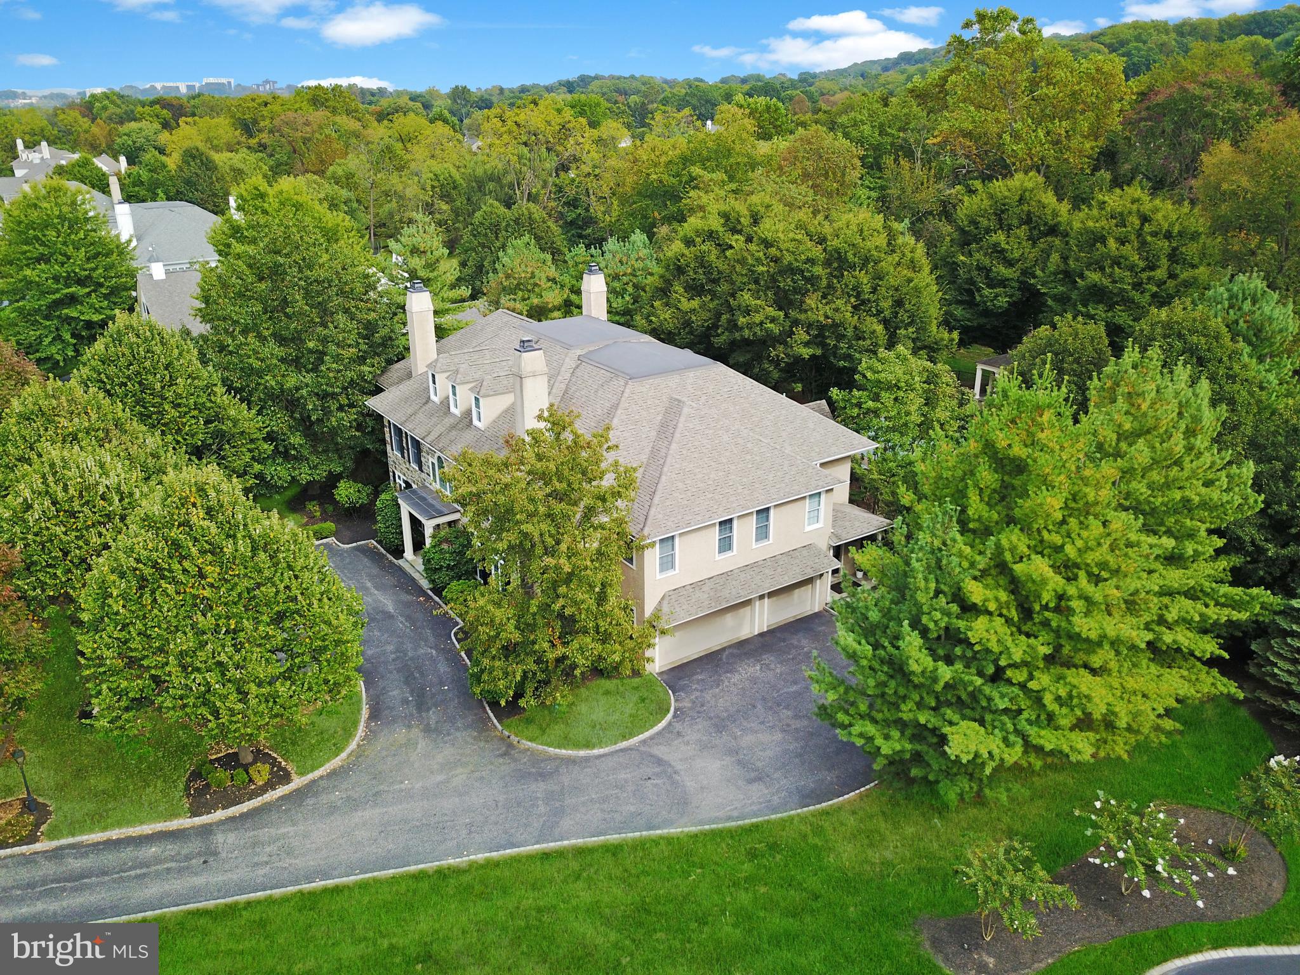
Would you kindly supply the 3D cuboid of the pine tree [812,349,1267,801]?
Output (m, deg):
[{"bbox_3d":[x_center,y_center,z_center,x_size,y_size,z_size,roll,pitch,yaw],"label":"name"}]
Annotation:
[{"bbox_3d":[13.426,2.180,33.942,15.190,13.330,10.780,0,22,0],"label":"pine tree"}]

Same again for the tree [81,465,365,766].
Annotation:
[{"bbox_3d":[-13.970,4.611,32.727,8.558,11.030,8.558,0,22,0],"label":"tree"}]

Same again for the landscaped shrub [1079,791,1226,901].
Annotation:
[{"bbox_3d":[14.161,10.408,27.889,3.720,2.690,3.430,0,22,0],"label":"landscaped shrub"}]

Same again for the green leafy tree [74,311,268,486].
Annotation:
[{"bbox_3d":[-24.010,-3.206,49.528,8.820,11.470,8.820,0,22,0],"label":"green leafy tree"}]

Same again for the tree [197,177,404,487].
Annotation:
[{"bbox_3d":[-19.698,-8.765,55.721,11.170,17.050,11.170,0,22,0],"label":"tree"}]

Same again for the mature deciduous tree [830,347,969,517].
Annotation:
[{"bbox_3d":[13.753,-3.088,54.304,7.396,9.460,7.396,0,22,0],"label":"mature deciduous tree"}]

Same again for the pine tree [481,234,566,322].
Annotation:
[{"bbox_3d":[-9.016,-11.288,68.457,6.170,12.050,6.170,0,22,0],"label":"pine tree"}]

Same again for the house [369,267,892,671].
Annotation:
[{"bbox_3d":[-2.201,-3.217,50.959,21.007,12.188,26.259,-14,26,-32],"label":"house"}]

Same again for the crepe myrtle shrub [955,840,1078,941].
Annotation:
[{"bbox_3d":[9.653,11.115,26.167,3.040,2.690,2.940,0,22,0],"label":"crepe myrtle shrub"}]

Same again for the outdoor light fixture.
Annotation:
[{"bbox_3d":[-20.458,9.578,31.875,0.416,2.428,0.416,0,22,0],"label":"outdoor light fixture"}]

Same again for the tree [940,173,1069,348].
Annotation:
[{"bbox_3d":[32.457,-20.688,90.128,11.085,15.873,11.085,0,22,0],"label":"tree"}]

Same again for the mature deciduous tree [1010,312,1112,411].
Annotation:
[{"bbox_3d":[27.832,-7.715,65.685,6.370,7.550,6.370,0,22,0],"label":"mature deciduous tree"}]

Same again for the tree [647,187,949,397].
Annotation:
[{"bbox_3d":[10.898,-14.293,73.699,22.222,16.078,19.556,0,22,0],"label":"tree"}]

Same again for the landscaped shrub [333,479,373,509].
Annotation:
[{"bbox_3d":[-16.784,0.539,55.336,2.153,2.017,2.153,0,22,0],"label":"landscaped shrub"}]

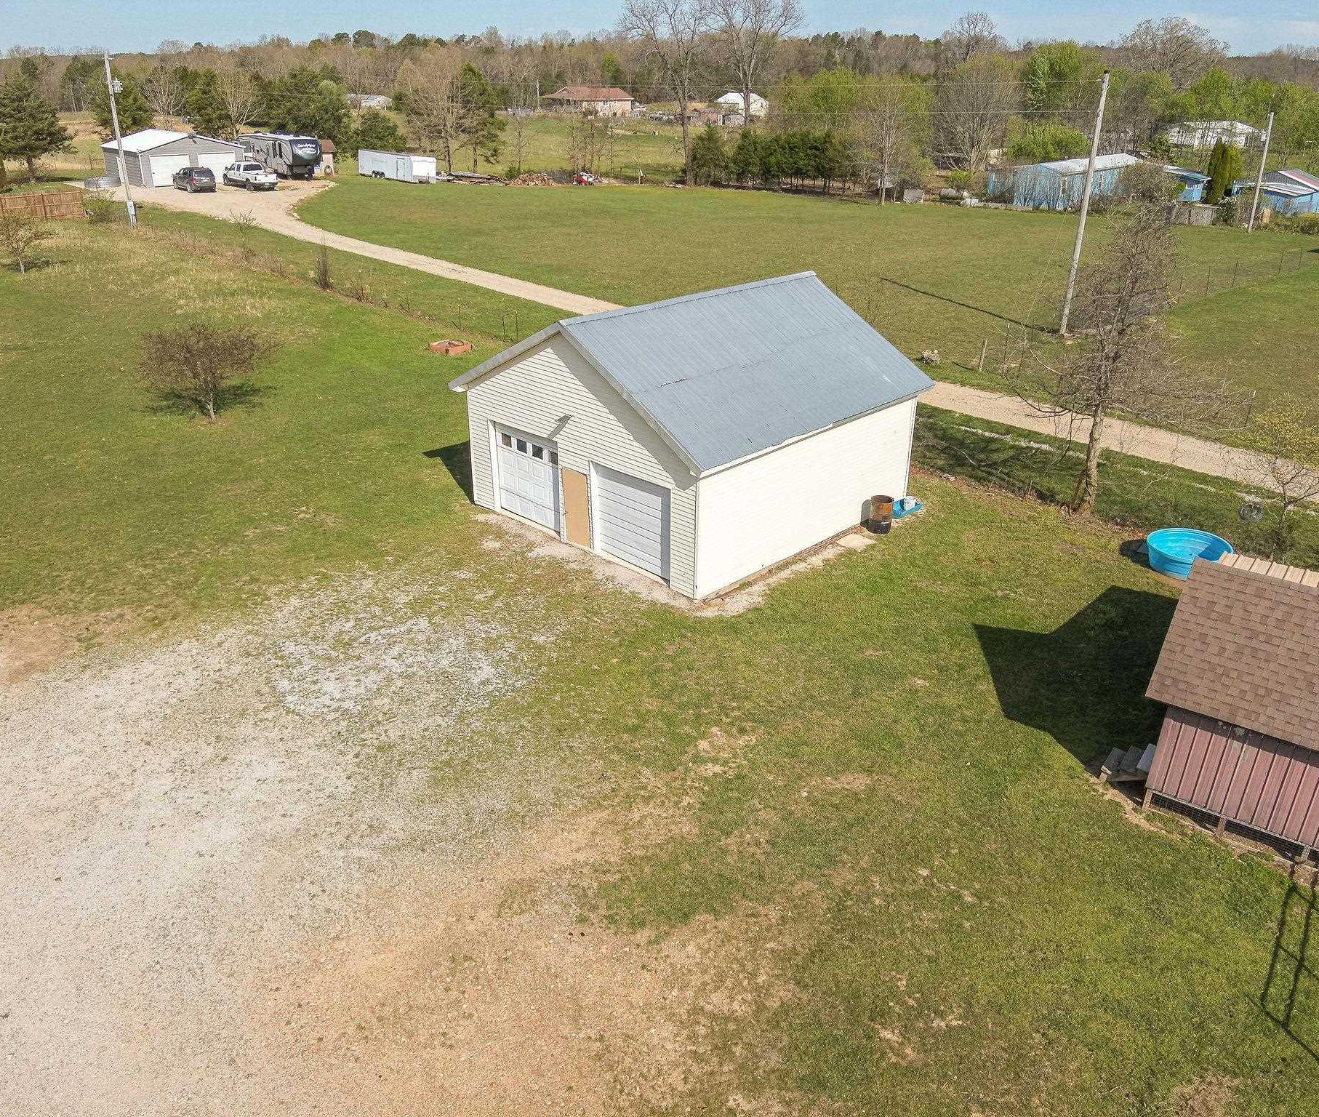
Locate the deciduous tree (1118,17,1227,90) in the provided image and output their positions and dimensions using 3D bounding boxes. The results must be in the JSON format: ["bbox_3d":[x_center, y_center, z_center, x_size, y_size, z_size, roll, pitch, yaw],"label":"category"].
[{"bbox_3d":[83.276,-78.142,168.196,18.218,17.867,18.218,1,25,0],"label":"deciduous tree"}]

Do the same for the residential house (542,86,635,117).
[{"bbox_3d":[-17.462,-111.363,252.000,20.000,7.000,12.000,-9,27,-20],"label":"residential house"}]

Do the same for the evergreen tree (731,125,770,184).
[{"bbox_3d":[9.046,-40.355,103.595,3.800,5.450,3.800,3,25,4],"label":"evergreen tree"}]

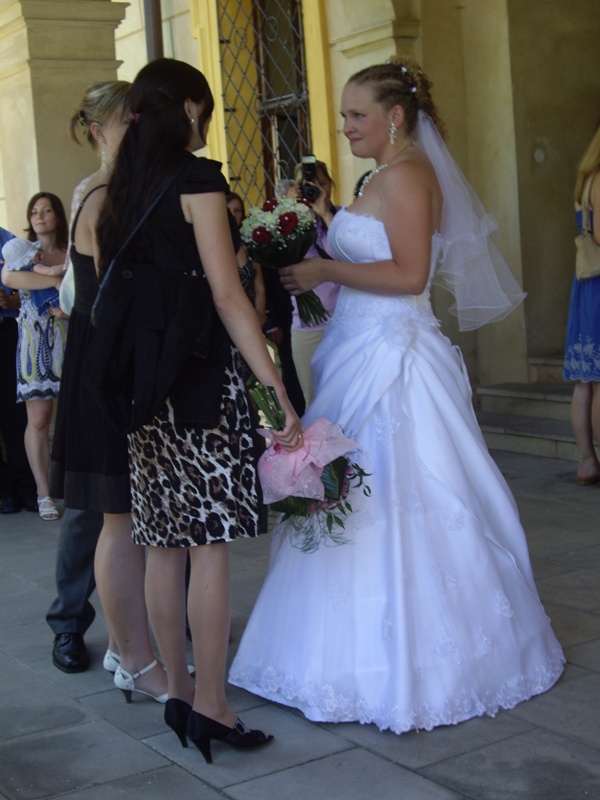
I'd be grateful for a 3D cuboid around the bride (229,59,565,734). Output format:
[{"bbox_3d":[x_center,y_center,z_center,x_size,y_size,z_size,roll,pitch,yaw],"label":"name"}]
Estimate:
[{"bbox_3d":[0.226,-0.060,3.552,0.980,1.743,0.920,-4,6,-6],"label":"bride"}]

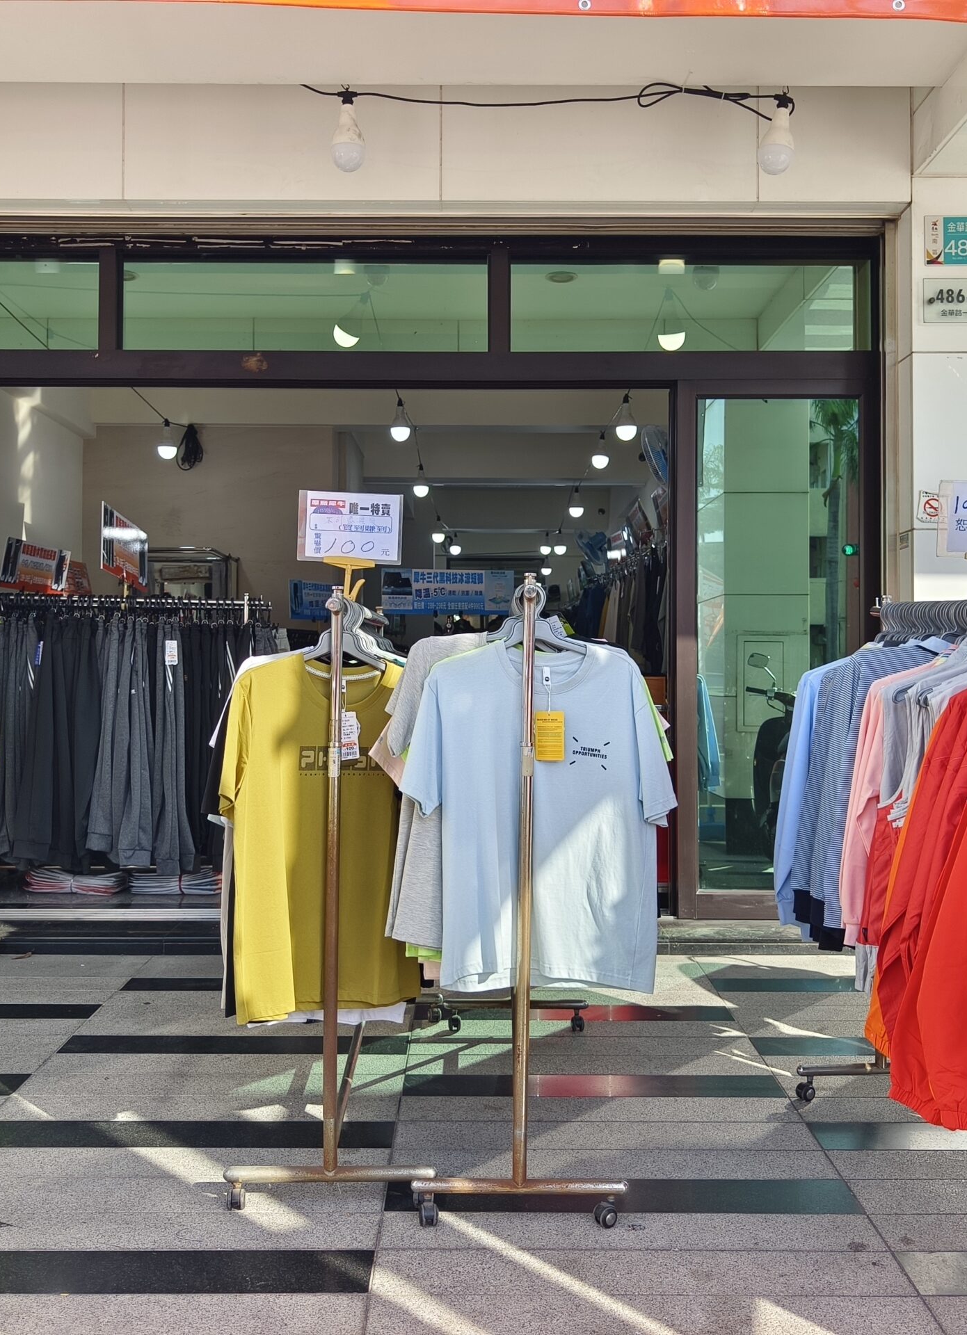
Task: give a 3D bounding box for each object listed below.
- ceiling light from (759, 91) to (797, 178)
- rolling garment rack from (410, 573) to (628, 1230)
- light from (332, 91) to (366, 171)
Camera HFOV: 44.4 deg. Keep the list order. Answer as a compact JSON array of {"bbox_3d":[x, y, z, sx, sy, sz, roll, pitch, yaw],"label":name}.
[{"bbox_3d":[1.012,-1.840,4.080,0.117,0.278,0.117,0,-1,0],"label":"ceiling light"},{"bbox_3d":[0.082,0.434,2.881,0.422,1.285,1.203,0,1,1],"label":"rolling garment rack"},{"bbox_3d":[-0.466,-1.847,4.080,0.117,0.278,0.117,0,-1,0],"label":"light"}]

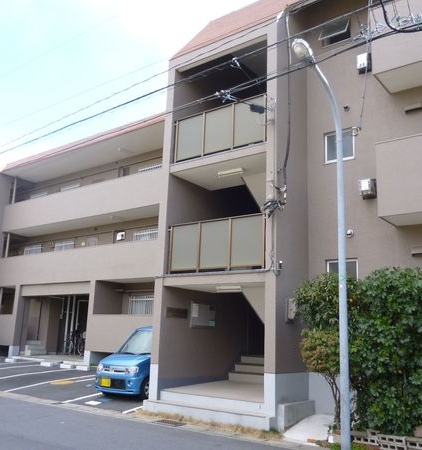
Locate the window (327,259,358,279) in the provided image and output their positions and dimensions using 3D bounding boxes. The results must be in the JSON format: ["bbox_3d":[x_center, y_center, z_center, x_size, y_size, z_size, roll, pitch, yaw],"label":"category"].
[{"bbox_3d":[2.738,1.079,10.062,0.680,0.710,0.120,-7,-16,36],"label":"window"}]

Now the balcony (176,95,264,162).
[{"bbox_3d":[0.173,-2.162,11.105,2.590,1.110,0.120,-7,-16,36],"label":"balcony"}]

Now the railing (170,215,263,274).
[{"bbox_3d":[0.080,0.443,10.515,2.590,1.125,0.120,-7,-16,36],"label":"railing"}]

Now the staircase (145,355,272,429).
[{"bbox_3d":[0.944,3.626,11.056,2.930,1.080,3.750,-7,-16,36],"label":"staircase"}]

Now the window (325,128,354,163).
[{"bbox_3d":[2.841,-1.714,10.691,0.670,0.710,0.120,-7,-16,36],"label":"window"}]

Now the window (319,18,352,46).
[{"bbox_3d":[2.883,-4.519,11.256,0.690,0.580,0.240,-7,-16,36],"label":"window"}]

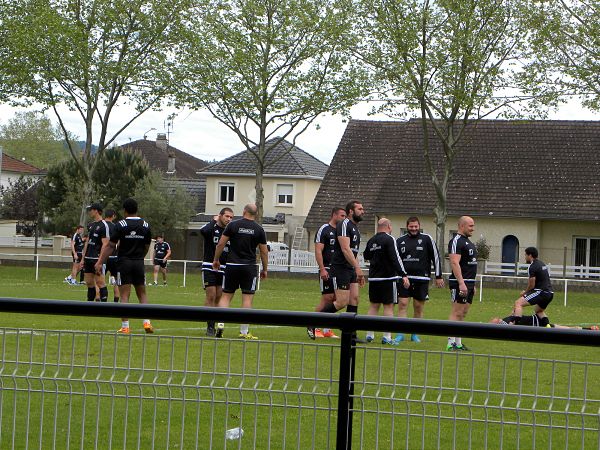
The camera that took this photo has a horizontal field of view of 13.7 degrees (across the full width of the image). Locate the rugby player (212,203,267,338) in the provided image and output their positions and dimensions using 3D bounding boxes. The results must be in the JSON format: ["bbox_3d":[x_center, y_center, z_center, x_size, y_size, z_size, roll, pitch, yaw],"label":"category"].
[{"bbox_3d":[-0.830,0.652,34.800,0.740,1.860,0.460,2,-1,9],"label":"rugby player"}]

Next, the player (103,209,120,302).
[{"bbox_3d":[-3.273,0.672,43.000,0.620,1.860,0.450,2,-1,21],"label":"player"}]

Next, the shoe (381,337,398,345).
[{"bbox_3d":[1.287,1.652,35.700,0.280,0.120,0.110,3,-1,-38],"label":"shoe"}]

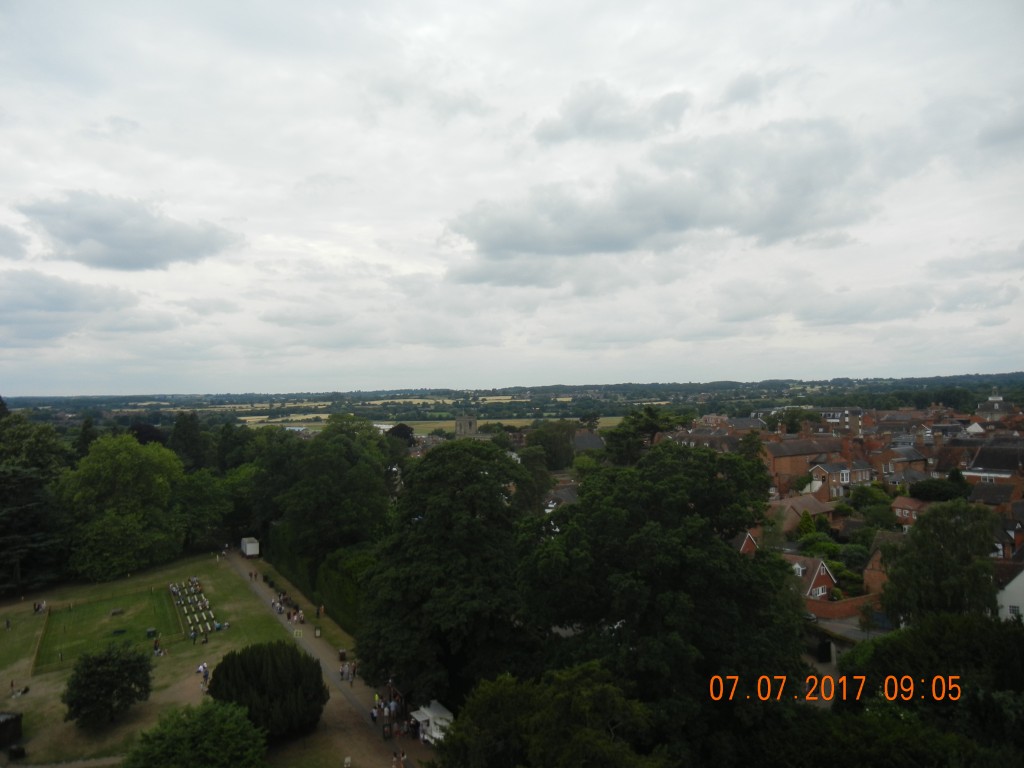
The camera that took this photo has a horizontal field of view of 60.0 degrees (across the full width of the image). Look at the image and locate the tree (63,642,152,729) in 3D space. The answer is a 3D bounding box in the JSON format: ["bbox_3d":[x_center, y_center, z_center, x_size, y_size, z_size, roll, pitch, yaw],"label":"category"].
[{"bbox_3d":[-41.780,30.780,91.980,9.230,7.550,9.000,-1,0,-25],"label":"tree"}]

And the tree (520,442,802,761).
[{"bbox_3d":[14.650,19.850,85.920,26.650,27.980,25.000,-1,0,10],"label":"tree"}]

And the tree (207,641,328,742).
[{"bbox_3d":[-25.889,31.706,93.973,12.600,8.870,12.000,-1,0,0],"label":"tree"}]

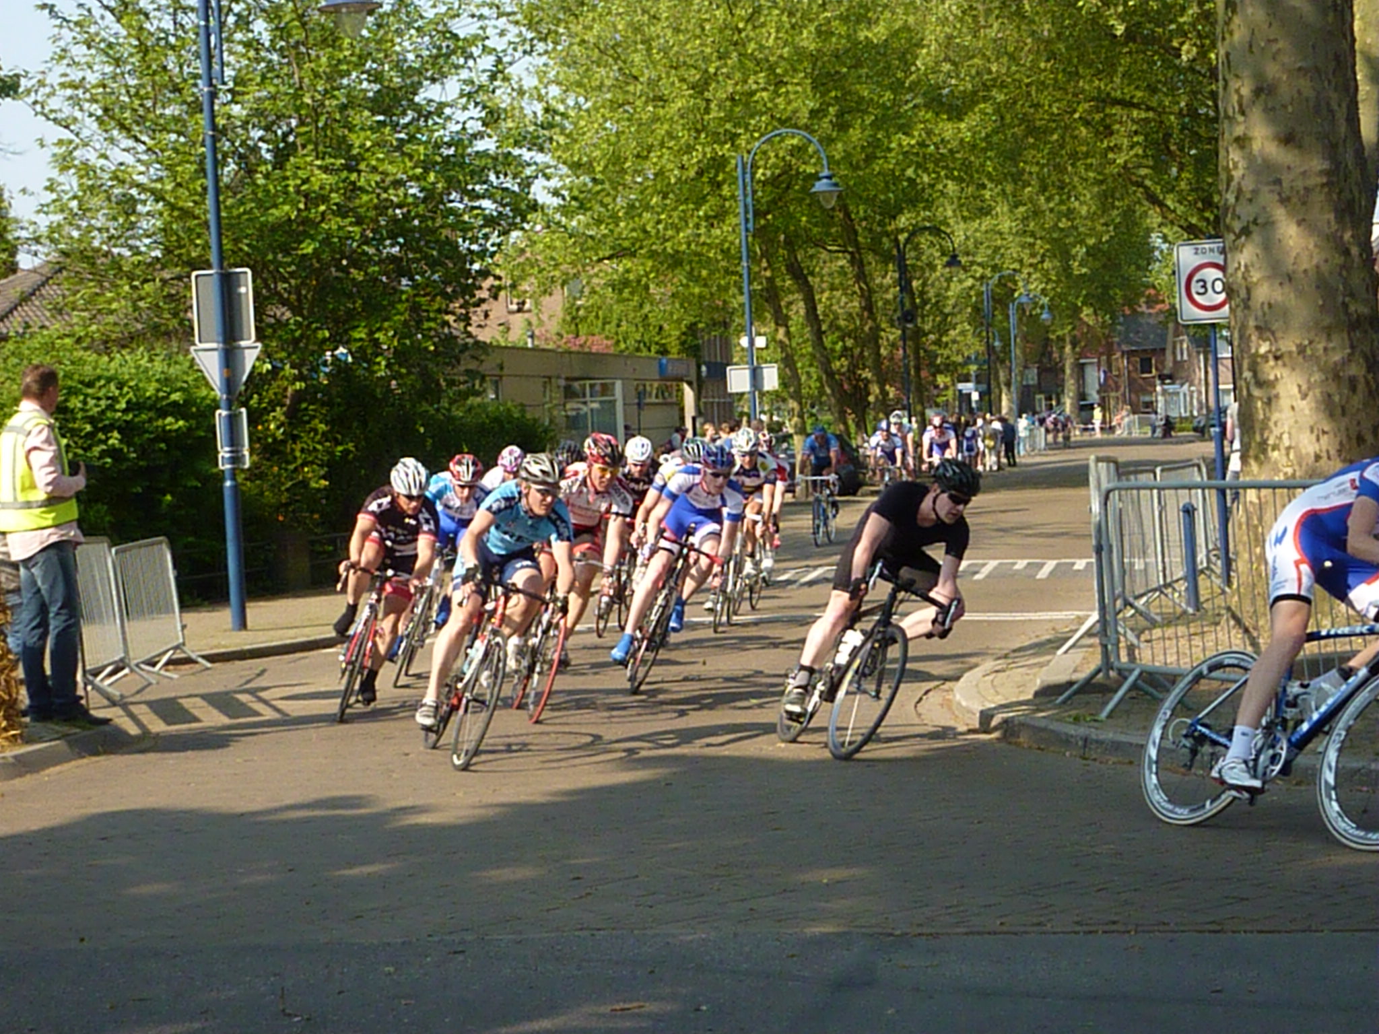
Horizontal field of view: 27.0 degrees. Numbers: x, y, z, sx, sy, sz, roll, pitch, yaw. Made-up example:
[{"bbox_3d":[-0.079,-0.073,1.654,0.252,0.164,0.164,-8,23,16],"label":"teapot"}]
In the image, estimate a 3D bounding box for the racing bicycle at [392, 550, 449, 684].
[{"bbox_3d":[-1.814,0.646,19.505,0.440,0.980,1.650,18,1,-2],"label":"racing bicycle"}]

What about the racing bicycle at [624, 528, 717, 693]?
[{"bbox_3d":[-0.231,0.612,18.255,0.440,0.980,1.650,19,-1,-6],"label":"racing bicycle"}]

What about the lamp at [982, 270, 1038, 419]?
[{"bbox_3d":[9.916,-4.495,88.000,1.570,6.150,0.520,-2,2,11],"label":"lamp"}]

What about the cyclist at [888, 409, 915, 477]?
[{"bbox_3d":[3.469,-1.015,47.000,0.540,1.480,1.000,0,2,9],"label":"cyclist"}]

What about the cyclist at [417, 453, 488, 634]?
[{"bbox_3d":[-1.665,0.281,19.400,0.540,1.490,1.000,17,1,-3],"label":"cyclist"}]

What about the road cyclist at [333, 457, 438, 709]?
[{"bbox_3d":[-1.840,0.376,17.100,0.560,1.480,1.000,15,-1,-8],"label":"road cyclist"}]

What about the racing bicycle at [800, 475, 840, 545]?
[{"bbox_3d":[1.812,-0.105,38.768,0.480,0.980,1.650,0,2,12],"label":"racing bicycle"}]

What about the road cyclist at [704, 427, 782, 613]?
[{"bbox_3d":[0.423,0.048,23.200,0.540,1.500,1.000,13,3,5],"label":"road cyclist"}]

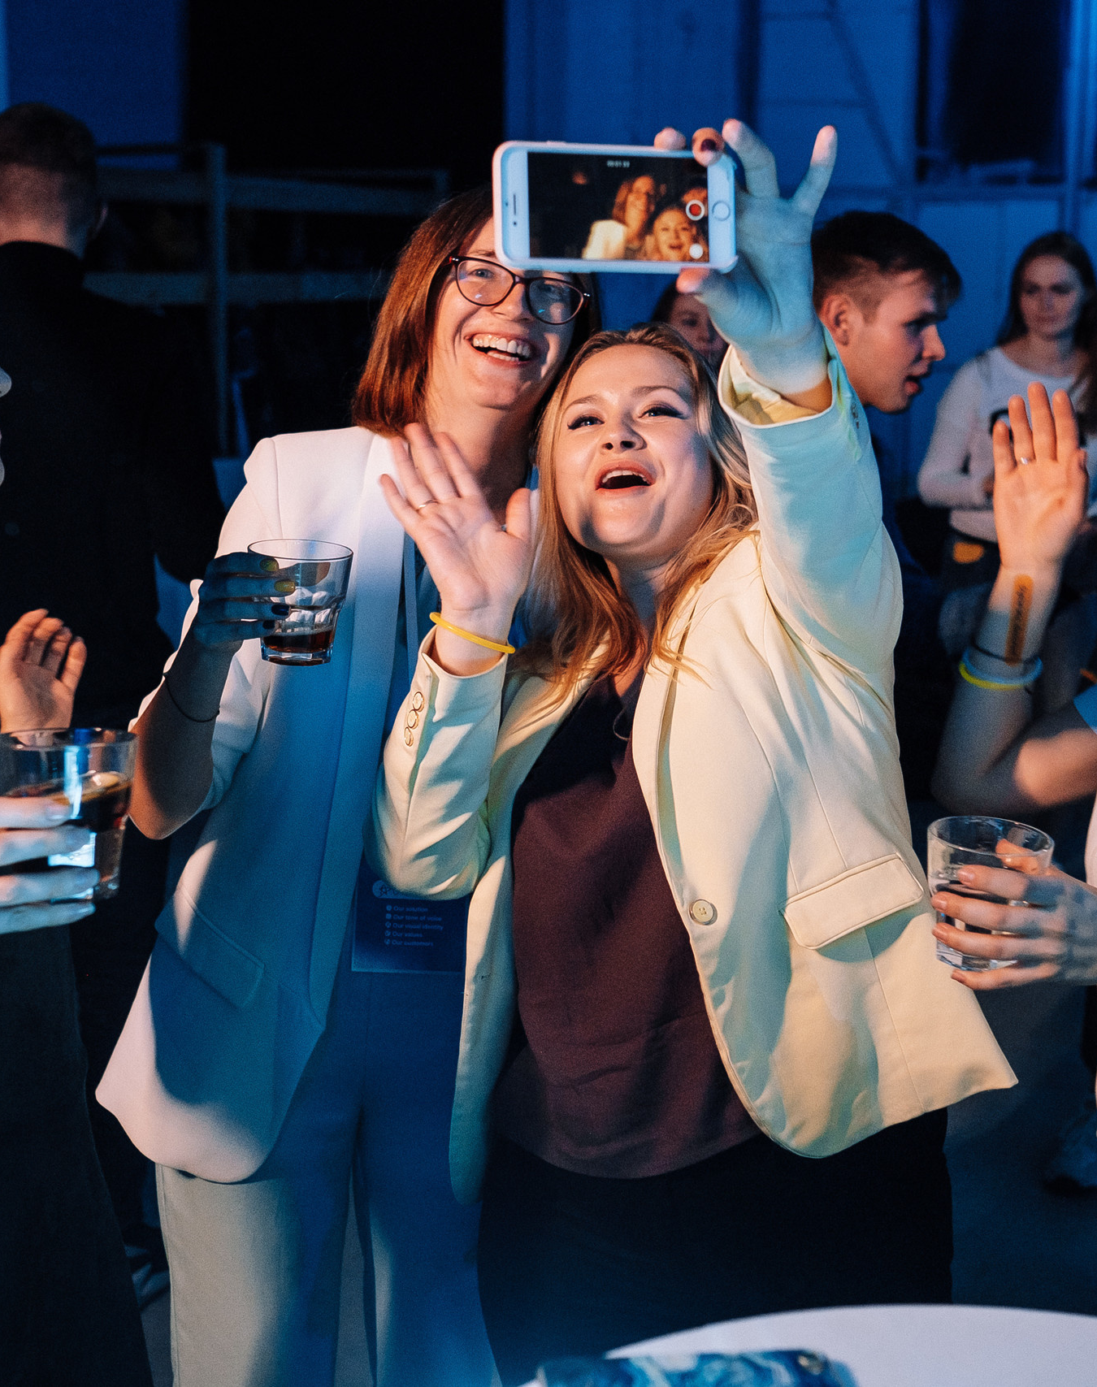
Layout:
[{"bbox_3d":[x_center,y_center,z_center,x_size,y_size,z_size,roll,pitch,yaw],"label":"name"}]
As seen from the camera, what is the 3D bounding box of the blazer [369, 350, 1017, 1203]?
[{"bbox_3d":[0.115,0.080,1.695,0.506,0.729,0.614,4,11,22],"label":"blazer"}]

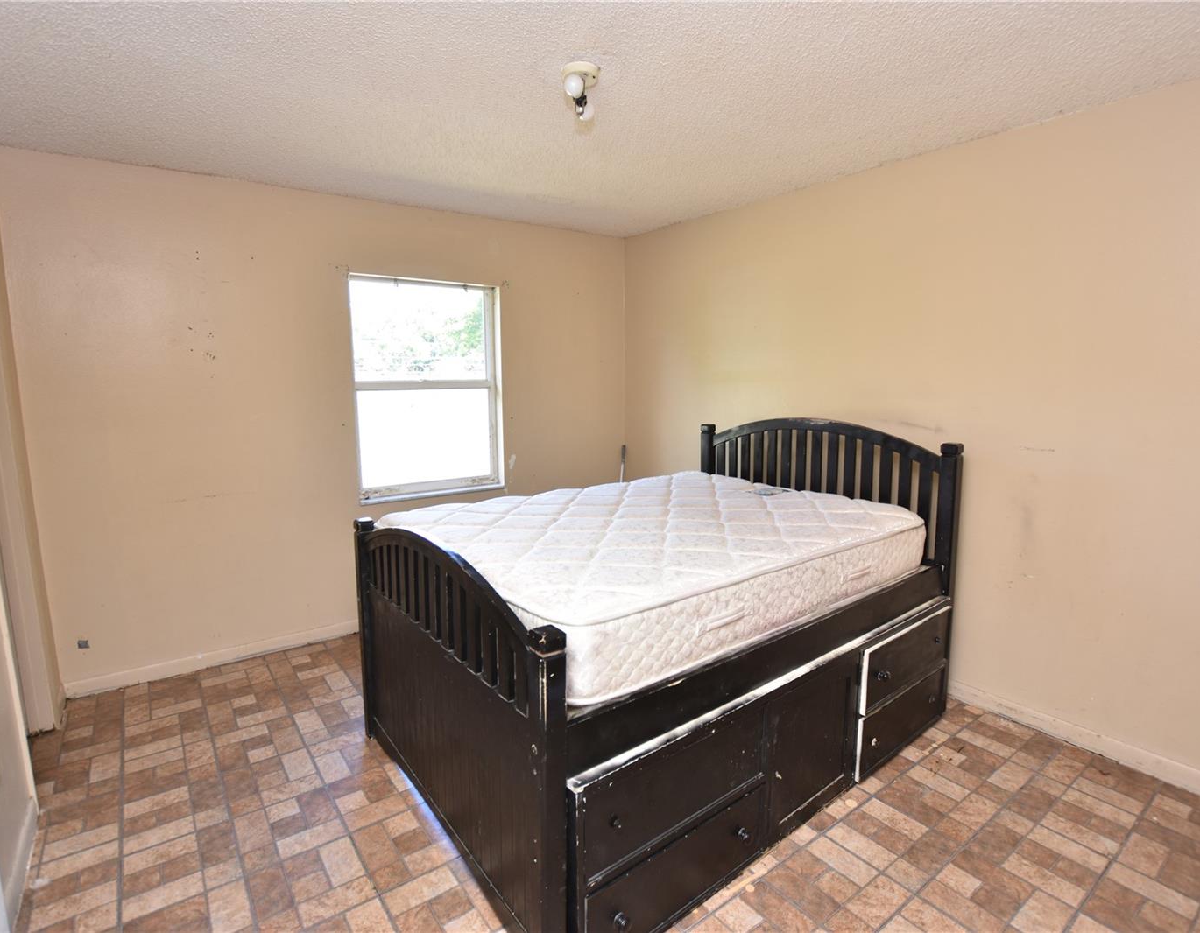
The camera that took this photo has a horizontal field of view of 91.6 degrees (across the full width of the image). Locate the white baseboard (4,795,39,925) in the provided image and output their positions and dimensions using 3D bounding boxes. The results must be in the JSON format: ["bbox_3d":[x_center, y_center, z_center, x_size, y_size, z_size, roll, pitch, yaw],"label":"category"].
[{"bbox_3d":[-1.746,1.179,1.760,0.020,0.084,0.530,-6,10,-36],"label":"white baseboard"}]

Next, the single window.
[{"bbox_3d":[-1.030,-0.467,3.584,0.920,1.290,0.100,-6,10,-36],"label":"single window"}]

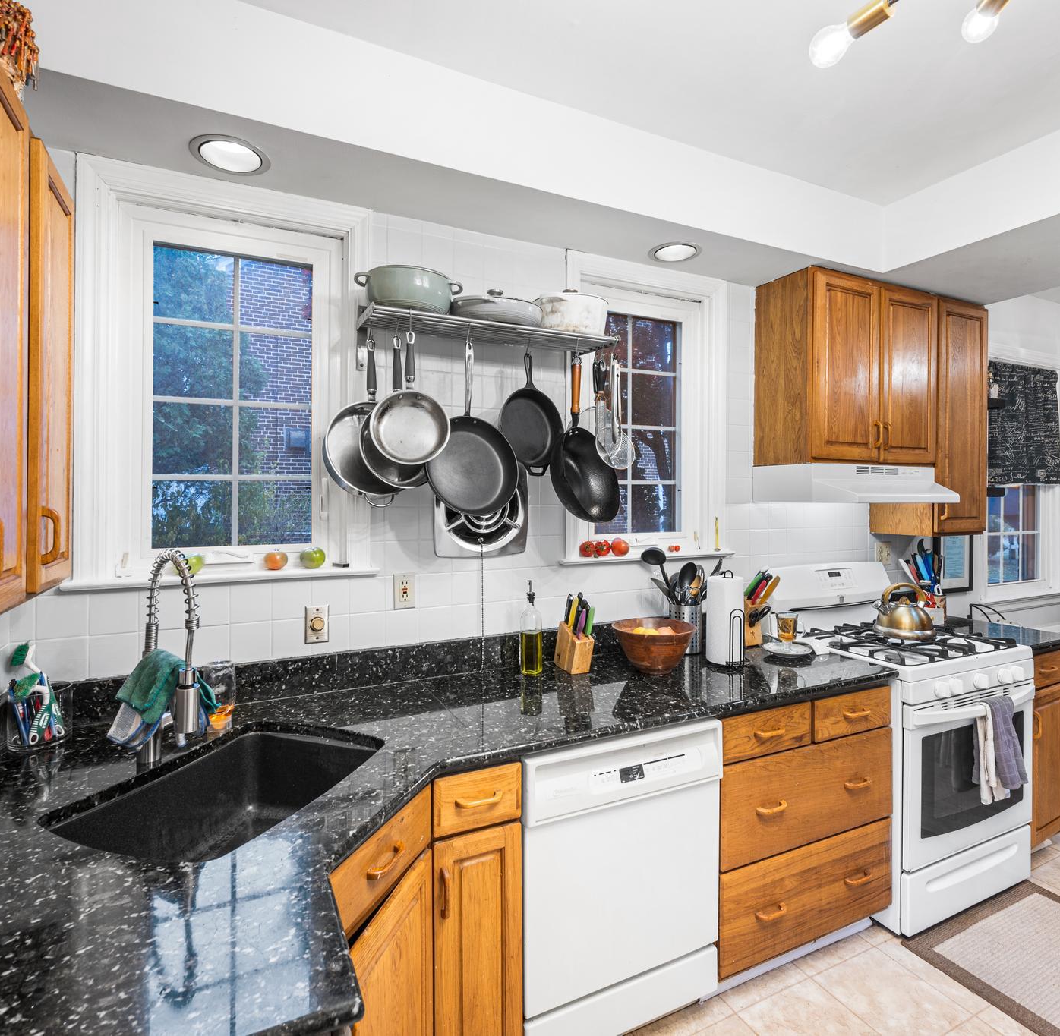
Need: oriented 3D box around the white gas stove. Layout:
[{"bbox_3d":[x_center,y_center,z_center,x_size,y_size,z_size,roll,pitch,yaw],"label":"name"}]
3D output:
[{"bbox_3d":[1.499,0.819,2.450,0.765,1.203,0.645,0,1,-25],"label":"white gas stove"}]

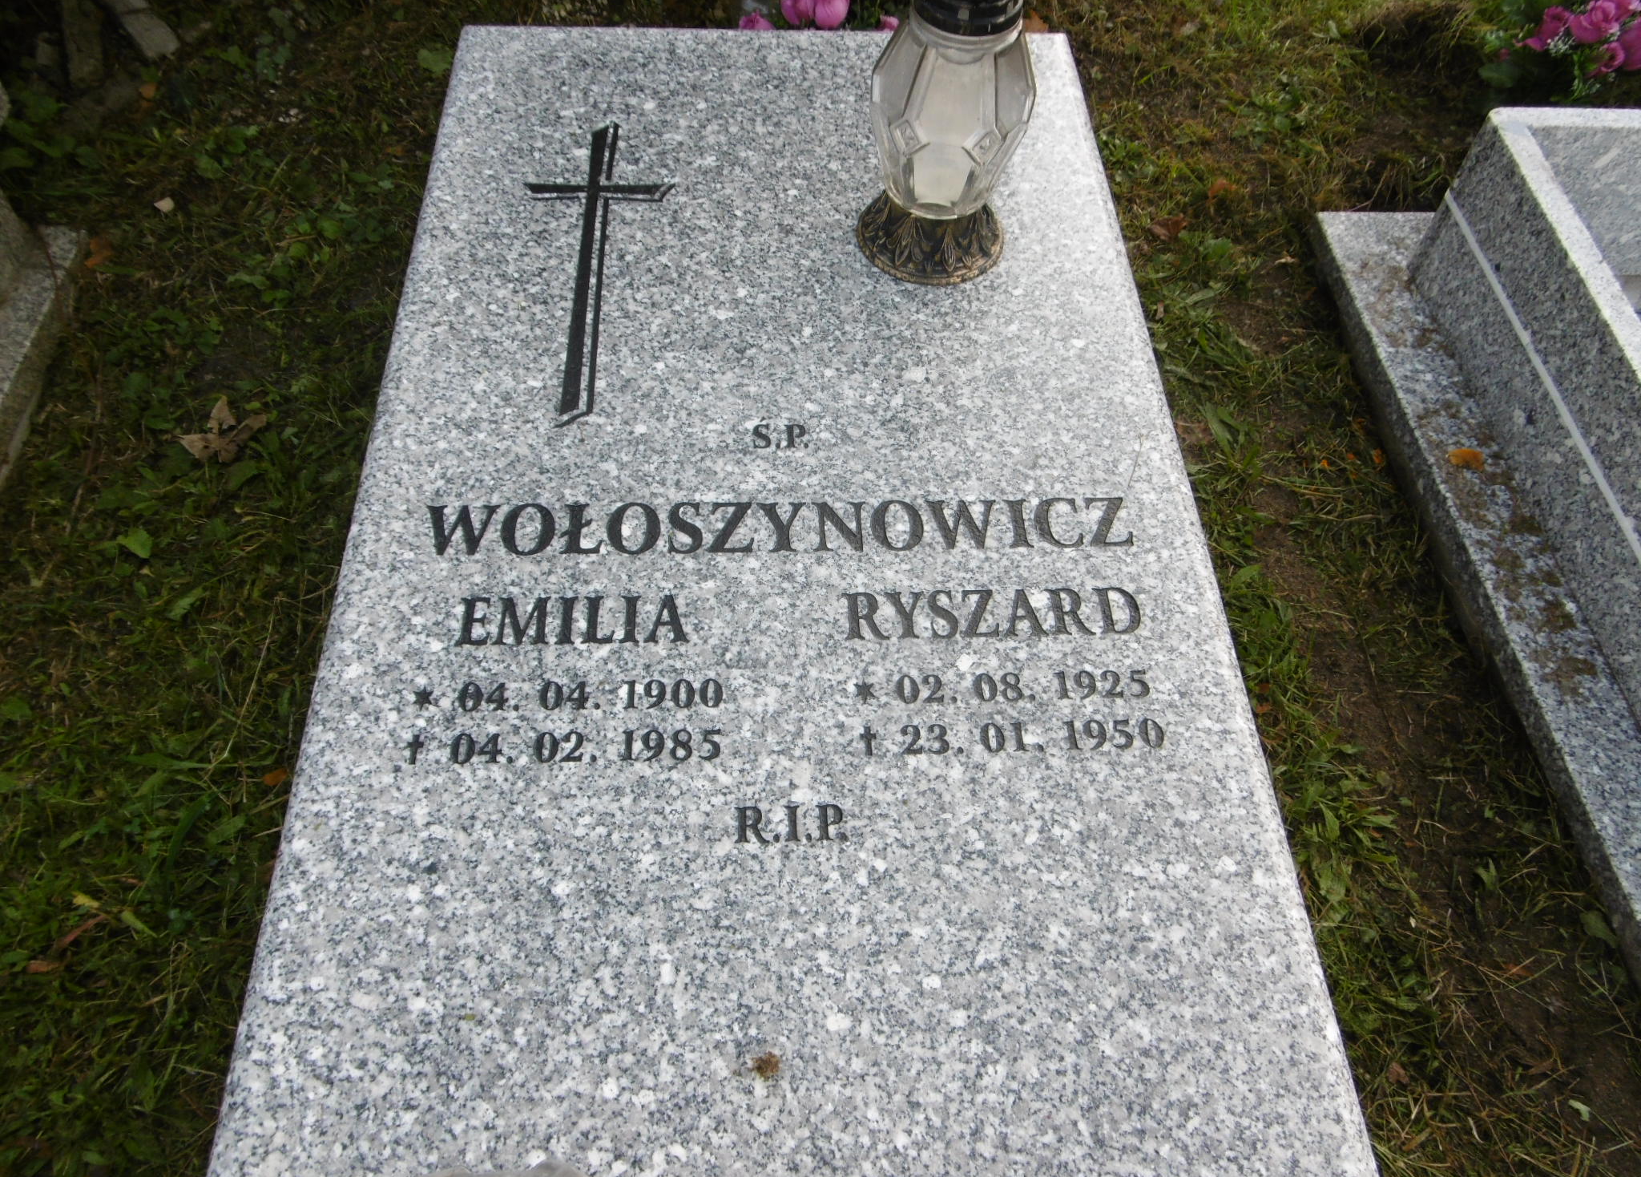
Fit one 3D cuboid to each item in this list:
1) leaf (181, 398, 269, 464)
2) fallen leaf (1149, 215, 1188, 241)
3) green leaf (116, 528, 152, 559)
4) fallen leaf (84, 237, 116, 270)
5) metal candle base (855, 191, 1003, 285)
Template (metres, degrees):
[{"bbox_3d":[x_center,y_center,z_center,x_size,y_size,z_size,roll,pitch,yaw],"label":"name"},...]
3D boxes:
[{"bbox_3d":[-0.796,-0.208,1.518,0.108,0.030,0.095,-1,57,-3],"label":"leaf"},{"bbox_3d":[0.559,-0.579,1.827,0.060,0.022,0.052,-1,57,-3],"label":"fallen leaf"},{"bbox_3d":[-0.861,-0.057,1.427,0.039,0.014,0.041,-1,57,-3],"label":"green leaf"},{"bbox_3d":[-1.079,-0.503,1.703,0.036,0.015,0.064,16,57,8],"label":"fallen leaf"},{"bbox_3d":[0.125,-0.418,1.259,0.166,0.064,0.166,-1,57,-3],"label":"metal candle base"}]

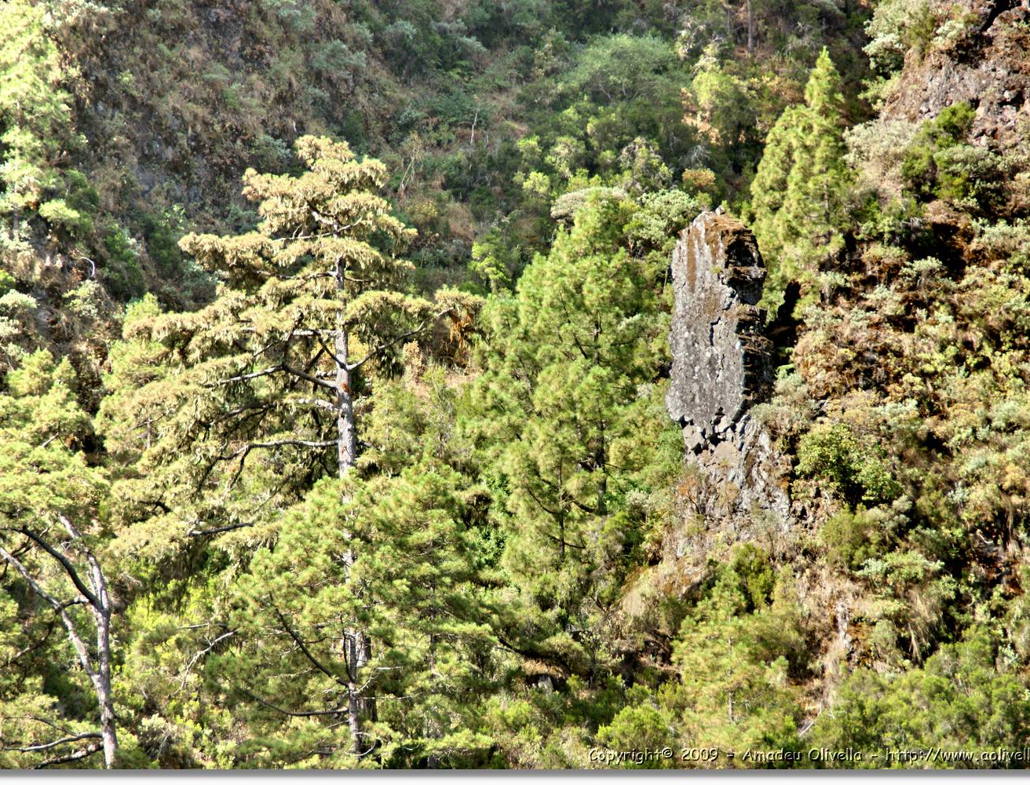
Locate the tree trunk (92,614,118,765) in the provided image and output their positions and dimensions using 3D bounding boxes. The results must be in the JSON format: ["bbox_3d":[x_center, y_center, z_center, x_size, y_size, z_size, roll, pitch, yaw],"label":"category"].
[{"bbox_3d":[-13.060,9.726,235.000,0.580,5.600,0.560,-4,0,0],"label":"tree trunk"}]

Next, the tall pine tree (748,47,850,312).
[{"bbox_3d":[10.740,-7.994,278.000,3.800,10.100,3.700,-1,0,0],"label":"tall pine tree"}]

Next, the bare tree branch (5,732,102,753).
[{"bbox_3d":[-14.735,11.165,235.000,3.100,0.700,0.800,-1,0,0],"label":"bare tree branch"}]

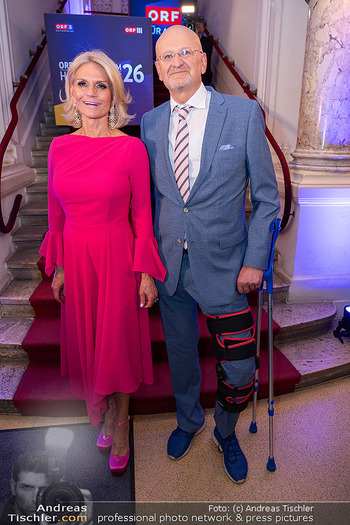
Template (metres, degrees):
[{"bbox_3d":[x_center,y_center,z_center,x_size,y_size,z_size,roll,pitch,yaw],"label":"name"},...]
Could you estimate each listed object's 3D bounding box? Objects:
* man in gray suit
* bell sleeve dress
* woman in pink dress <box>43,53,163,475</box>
[{"bbox_3d":[0.130,0.071,1.464,0.580,1.820,0.420,5,19,15],"label":"man in gray suit"},{"bbox_3d":[-0.300,0.144,1.498,0.530,1.300,0.360,-3,18,-8],"label":"bell sleeve dress"},{"bbox_3d":[-0.295,0.068,1.532,0.550,1.750,0.380,-1,15,-5],"label":"woman in pink dress"}]

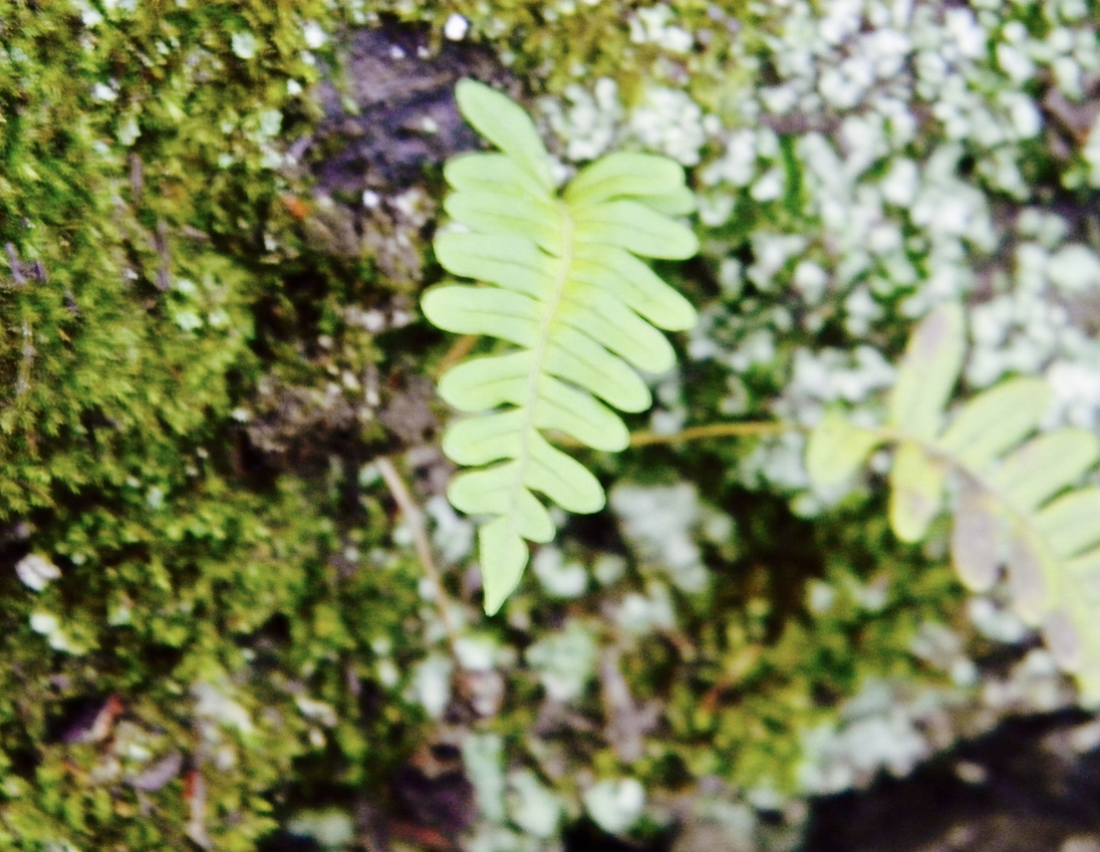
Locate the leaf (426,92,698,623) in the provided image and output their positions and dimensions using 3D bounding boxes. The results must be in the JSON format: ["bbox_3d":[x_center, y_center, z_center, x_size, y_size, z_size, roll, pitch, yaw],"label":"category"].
[{"bbox_3d":[0.001,-0.010,0.450,0.035,0.069,0.022,8,0,0],"label":"leaf"}]

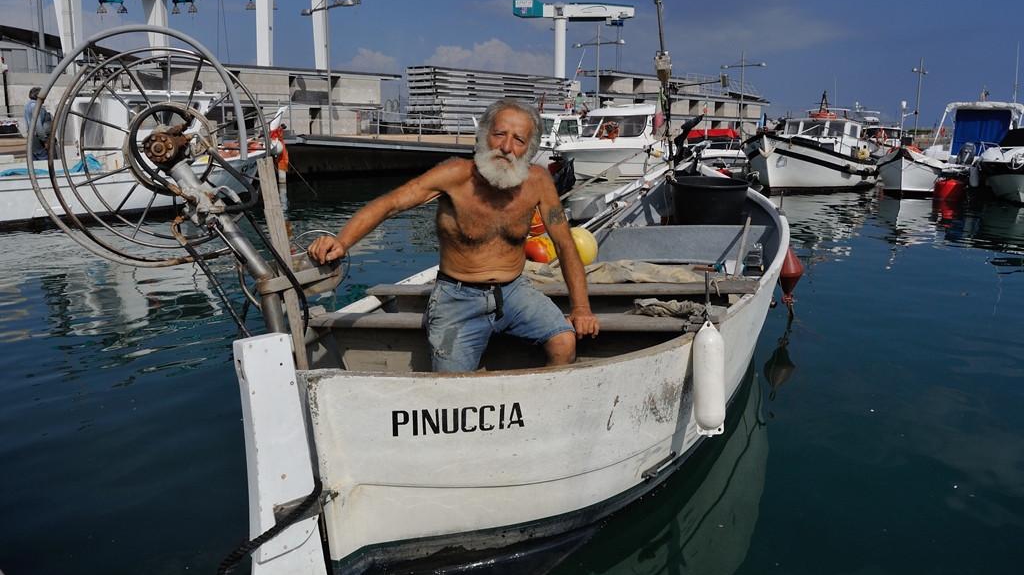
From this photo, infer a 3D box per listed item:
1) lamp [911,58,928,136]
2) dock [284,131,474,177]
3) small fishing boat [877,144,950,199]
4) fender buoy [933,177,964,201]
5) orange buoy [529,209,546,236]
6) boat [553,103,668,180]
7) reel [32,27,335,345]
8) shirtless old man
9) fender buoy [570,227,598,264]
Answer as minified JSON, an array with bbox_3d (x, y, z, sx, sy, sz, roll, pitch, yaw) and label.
[{"bbox_3d":[27.465,-12.582,52.000,2.600,6.000,0.350,-8,13,-39],"label":"lamp"},{"bbox_3d":[-5.855,-5.202,31.525,3.000,1.500,11.500,8,13,38],"label":"dock"},{"bbox_3d":[10.106,-2.848,19.196,1.750,1.400,5.000,7,12,32],"label":"small fishing boat"},{"bbox_3d":[9.604,-2.105,16.892,0.650,0.620,0.650,6,12,29],"label":"fender buoy"},{"bbox_3d":[0.140,-0.342,4.050,0.210,0.210,0.210,0,10,0],"label":"orange buoy"},{"bbox_3d":[3.760,-4.974,26.740,5.200,2.900,2.200,-6,12,-32],"label":"boat"},{"bbox_3d":[-0.818,-0.268,1.980,0.730,0.770,0.330,-1,10,-6],"label":"reel"},{"bbox_3d":[-0.140,-0.013,2.640,0.900,1.220,0.700,-2,10,-9],"label":"shirtless old man"},{"bbox_3d":[0.342,-0.208,3.900,0.200,0.200,0.200,0,10,0],"label":"fender buoy"}]

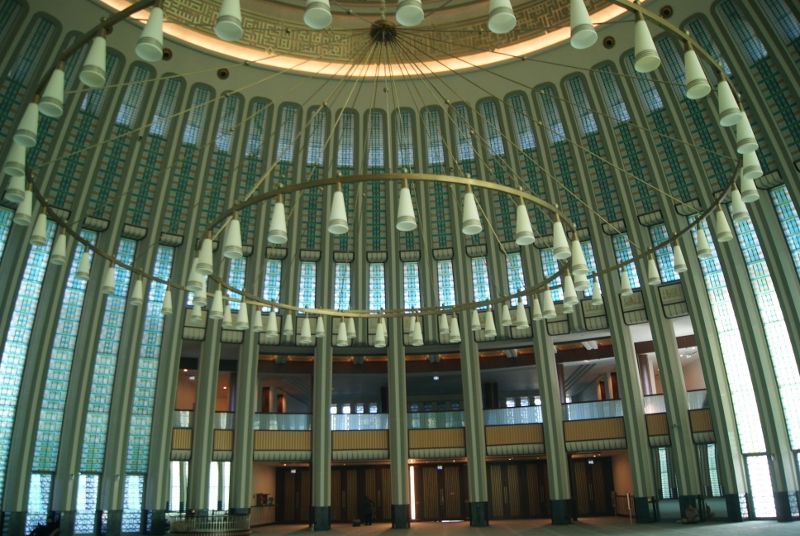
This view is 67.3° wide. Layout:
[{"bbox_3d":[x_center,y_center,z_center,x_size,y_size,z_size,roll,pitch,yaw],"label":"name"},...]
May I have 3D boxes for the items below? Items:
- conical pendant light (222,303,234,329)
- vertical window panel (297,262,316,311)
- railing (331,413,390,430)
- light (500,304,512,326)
[{"bbox_3d":[-4.354,1.235,15.230,0.253,0.586,0.253,-2,-21,0],"label":"conical pendant light"},{"bbox_3d":[-5.173,1.132,33.788,0.870,2.911,0.120,3,-6,-12],"label":"vertical window panel"},{"bbox_3d":[-2.173,8.301,32.442,3.166,0.934,0.100,0,-20,-5],"label":"railing"},{"bbox_3d":[2.881,1.268,16.106,0.265,0.567,0.265,-2,-21,0],"label":"light"}]

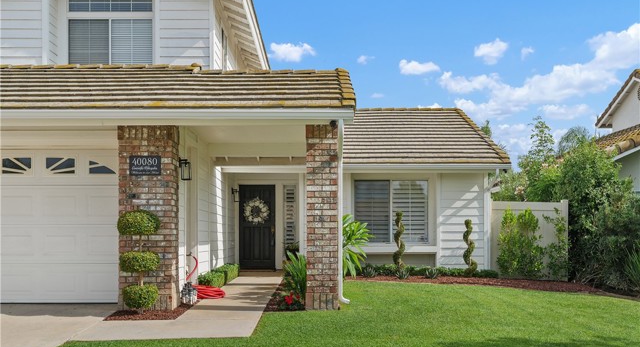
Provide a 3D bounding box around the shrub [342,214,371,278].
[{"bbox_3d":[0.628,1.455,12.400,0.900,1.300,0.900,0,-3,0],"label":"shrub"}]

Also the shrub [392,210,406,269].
[{"bbox_3d":[1.629,1.370,12.700,0.250,1.240,0.250,0,0,-2],"label":"shrub"}]

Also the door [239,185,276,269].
[{"bbox_3d":[-1.527,1.305,15.200,0.890,2.040,0.060,0,0,-2],"label":"door"}]

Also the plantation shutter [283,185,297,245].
[{"bbox_3d":[-0.735,1.061,15.000,0.340,1.600,0.060,0,-3,0],"label":"plantation shutter"}]

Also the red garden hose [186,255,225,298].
[{"bbox_3d":[-1.739,1.535,9.450,0.570,0.650,0.530,0,0,-2],"label":"red garden hose"}]

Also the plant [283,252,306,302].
[{"bbox_3d":[-0.329,1.506,9.100,0.450,0.770,0.450,0,-3,0],"label":"plant"}]

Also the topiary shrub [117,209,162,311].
[{"bbox_3d":[-2.323,1.131,8.000,0.550,1.330,0.530,0,-3,0],"label":"topiary shrub"}]

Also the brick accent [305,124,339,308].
[{"bbox_3d":[0.030,0.585,8.350,0.415,2.430,0.410,0,0,-2],"label":"brick accent"}]

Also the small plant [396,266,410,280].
[{"bbox_3d":[1.644,1.975,12.250,0.270,0.240,0.270,0,0,-2],"label":"small plant"}]

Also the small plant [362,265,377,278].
[{"bbox_3d":[0.990,1.957,12.400,0.290,0.270,0.290,0,-3,0],"label":"small plant"}]

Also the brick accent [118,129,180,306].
[{"bbox_3d":[-2.367,0.619,8.460,0.730,2.450,0.380,0,-3,0],"label":"brick accent"}]

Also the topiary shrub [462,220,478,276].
[{"bbox_3d":[3.050,1.495,12.600,0.290,1.150,0.290,0,0,-2],"label":"topiary shrub"}]

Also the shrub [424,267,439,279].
[{"bbox_3d":[2.218,1.970,12.300,0.260,0.230,0.260,0,0,-2],"label":"shrub"}]

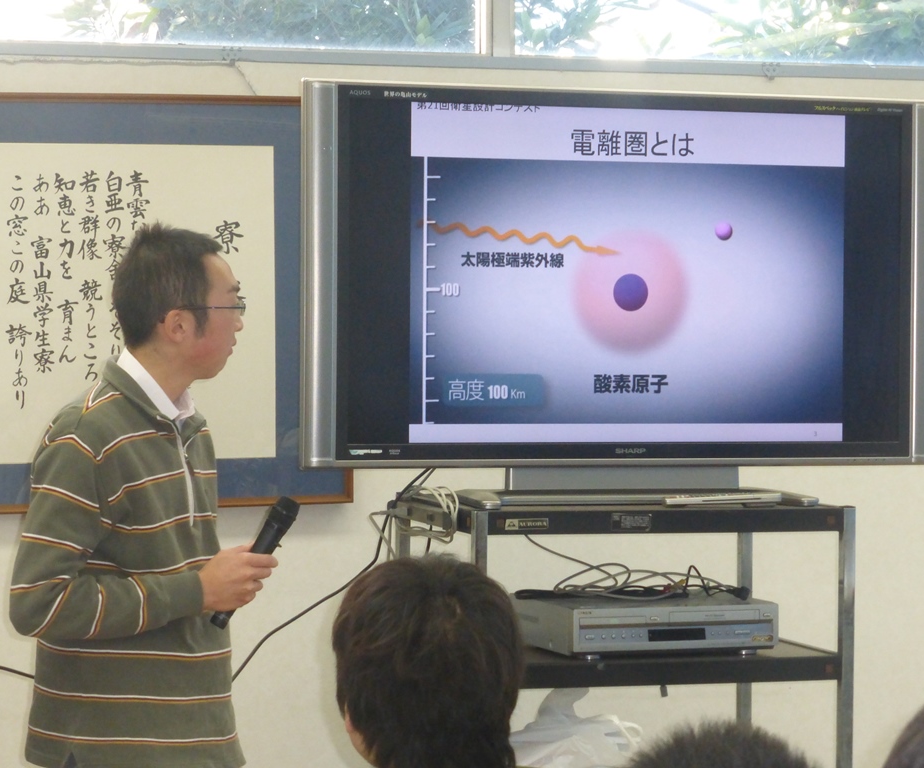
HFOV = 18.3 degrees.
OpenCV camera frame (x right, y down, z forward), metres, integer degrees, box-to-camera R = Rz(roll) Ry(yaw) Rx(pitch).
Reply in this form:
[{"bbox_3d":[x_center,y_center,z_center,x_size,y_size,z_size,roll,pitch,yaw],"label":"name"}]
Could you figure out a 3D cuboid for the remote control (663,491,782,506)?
[{"bbox_3d":[0.496,0.220,5.460,0.222,0.025,0.050,-1,1,-11],"label":"remote control"}]

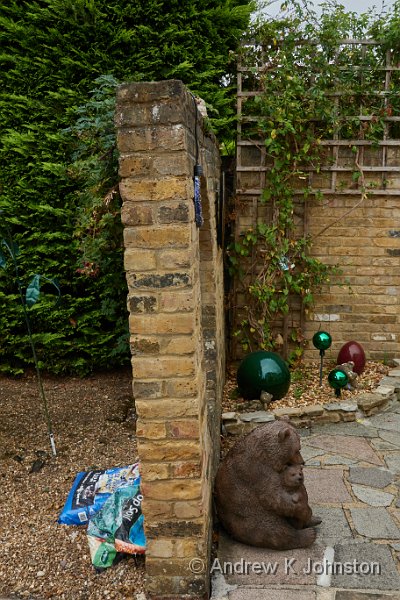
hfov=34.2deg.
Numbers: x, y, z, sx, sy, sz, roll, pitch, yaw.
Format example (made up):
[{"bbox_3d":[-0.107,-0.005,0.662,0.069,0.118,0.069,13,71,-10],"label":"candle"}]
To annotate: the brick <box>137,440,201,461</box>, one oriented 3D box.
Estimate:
[{"bbox_3d":[-0.107,0.512,2.307,0.213,0.067,0.105,-2,12,2],"label":"brick"}]

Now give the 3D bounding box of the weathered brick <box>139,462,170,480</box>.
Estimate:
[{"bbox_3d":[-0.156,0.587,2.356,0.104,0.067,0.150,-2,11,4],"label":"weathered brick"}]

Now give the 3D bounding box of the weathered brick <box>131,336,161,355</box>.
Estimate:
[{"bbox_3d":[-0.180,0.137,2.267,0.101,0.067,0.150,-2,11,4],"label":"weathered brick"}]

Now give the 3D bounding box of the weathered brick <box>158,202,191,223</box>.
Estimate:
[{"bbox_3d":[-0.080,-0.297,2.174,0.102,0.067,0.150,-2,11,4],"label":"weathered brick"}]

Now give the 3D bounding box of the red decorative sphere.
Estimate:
[{"bbox_3d":[1.133,0.439,4.850,0.212,0.260,0.212,0,11,0],"label":"red decorative sphere"}]

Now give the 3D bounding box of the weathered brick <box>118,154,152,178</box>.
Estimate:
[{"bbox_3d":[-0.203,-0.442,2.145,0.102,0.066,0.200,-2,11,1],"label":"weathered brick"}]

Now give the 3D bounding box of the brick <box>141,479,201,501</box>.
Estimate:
[{"bbox_3d":[-0.098,0.660,2.344,0.214,0.067,0.105,-2,11,4],"label":"brick"}]

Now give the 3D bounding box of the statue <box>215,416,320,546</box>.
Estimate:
[{"bbox_3d":[0.318,0.787,2.964,0.490,0.500,0.380,1,12,6],"label":"statue"}]

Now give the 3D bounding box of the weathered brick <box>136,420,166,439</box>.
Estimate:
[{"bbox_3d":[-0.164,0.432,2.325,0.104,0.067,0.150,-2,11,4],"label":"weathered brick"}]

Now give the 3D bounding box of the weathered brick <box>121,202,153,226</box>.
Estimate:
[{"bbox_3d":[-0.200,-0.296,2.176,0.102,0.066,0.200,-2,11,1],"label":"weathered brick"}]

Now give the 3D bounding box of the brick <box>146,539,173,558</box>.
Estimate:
[{"bbox_3d":[-0.142,0.874,2.422,0.100,0.067,0.180,-2,12,2],"label":"brick"}]

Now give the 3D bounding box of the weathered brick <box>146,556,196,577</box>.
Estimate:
[{"bbox_3d":[-0.090,0.957,2.403,0.205,0.067,0.105,-2,11,4],"label":"weathered brick"}]

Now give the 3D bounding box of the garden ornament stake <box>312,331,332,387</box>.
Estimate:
[{"bbox_3d":[0.858,0.418,4.560,0.132,0.400,0.132,0,11,0],"label":"garden ornament stake"}]

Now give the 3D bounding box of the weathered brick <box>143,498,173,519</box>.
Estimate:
[{"bbox_3d":[-0.147,0.720,2.390,0.106,0.067,0.180,-2,12,2],"label":"weathered brick"}]

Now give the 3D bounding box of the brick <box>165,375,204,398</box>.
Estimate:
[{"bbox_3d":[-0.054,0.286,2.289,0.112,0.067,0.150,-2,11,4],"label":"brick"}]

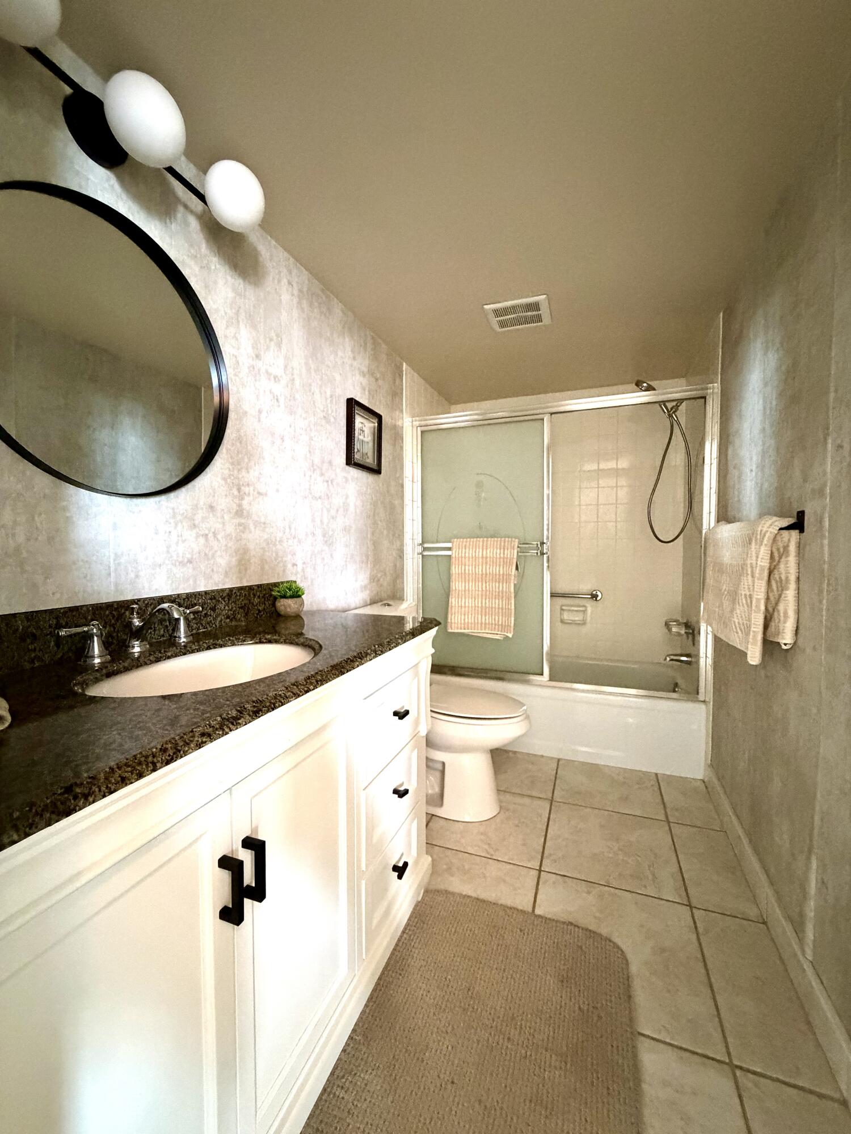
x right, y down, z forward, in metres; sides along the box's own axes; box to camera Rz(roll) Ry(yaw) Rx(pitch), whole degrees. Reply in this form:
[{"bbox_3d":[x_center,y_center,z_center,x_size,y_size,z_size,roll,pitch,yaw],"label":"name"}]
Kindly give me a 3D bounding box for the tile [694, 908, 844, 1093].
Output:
[{"bbox_3d":[0.830,1.065,1.167,0.196,0.012,0.464,1,3,21],"label":"tile"}]

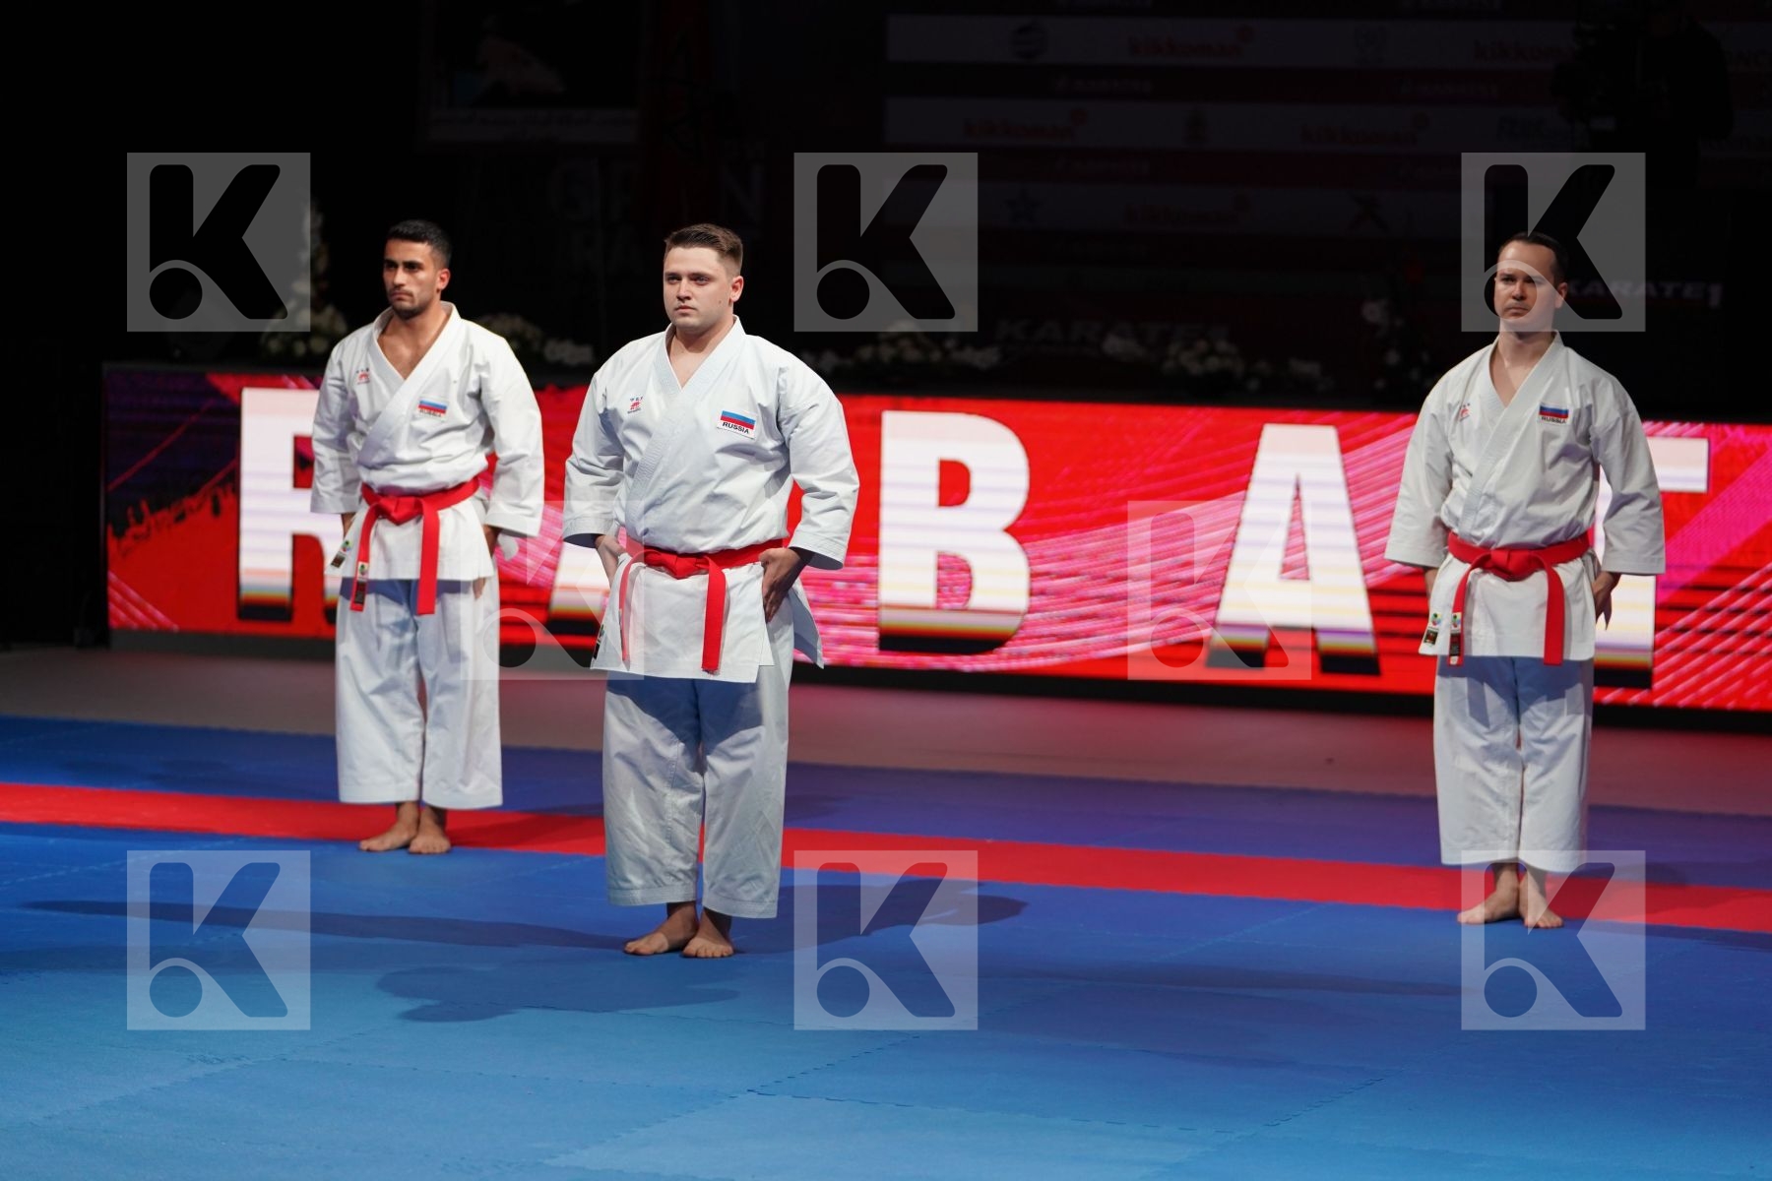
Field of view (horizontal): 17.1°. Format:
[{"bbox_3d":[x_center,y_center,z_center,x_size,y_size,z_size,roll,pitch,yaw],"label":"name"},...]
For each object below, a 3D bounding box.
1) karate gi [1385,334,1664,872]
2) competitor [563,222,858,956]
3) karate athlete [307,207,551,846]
[{"bbox_3d":[1.595,0.030,14.836,0.710,1.356,0.355,3,3,20],"label":"karate gi"},{"bbox_3d":[-0.414,-0.006,13.751,0.721,1.686,0.386,3,3,20],"label":"competitor"},{"bbox_3d":[-1.247,-0.152,16.023,0.680,1.694,0.386,3,3,20],"label":"karate athlete"}]

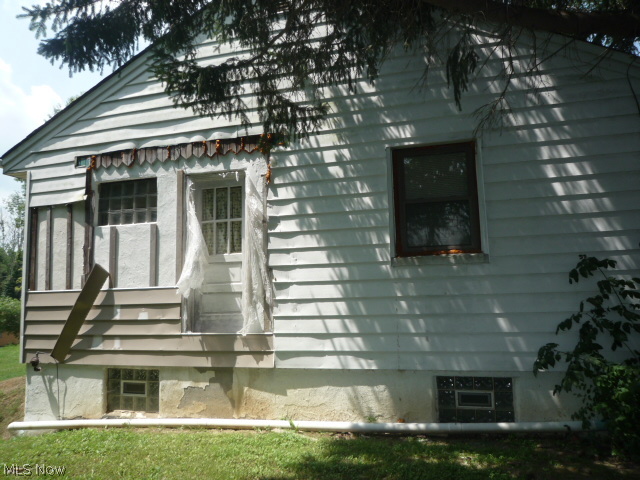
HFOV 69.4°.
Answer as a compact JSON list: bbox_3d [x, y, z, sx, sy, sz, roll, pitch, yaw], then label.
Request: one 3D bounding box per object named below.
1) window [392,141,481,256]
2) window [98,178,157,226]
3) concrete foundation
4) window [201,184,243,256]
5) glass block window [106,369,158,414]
[{"bbox_3d":[1.364,-0.469,5.425,0.957,1.297,0.100,-3,-6,13],"label":"window"},{"bbox_3d":[-2.699,-0.521,6.493,0.963,0.619,0.100,-3,-6,13],"label":"window"},{"bbox_3d":[-0.597,1.929,5.787,7.263,0.698,0.250,-3,-6,13],"label":"concrete foundation"},{"bbox_3d":[-1.318,-0.257,6.256,0.629,0.938,0.060,-3,-6,13],"label":"window"},{"bbox_3d":[-2.531,2.032,6.270,0.791,0.588,0.100,-3,-6,13],"label":"glass block window"}]

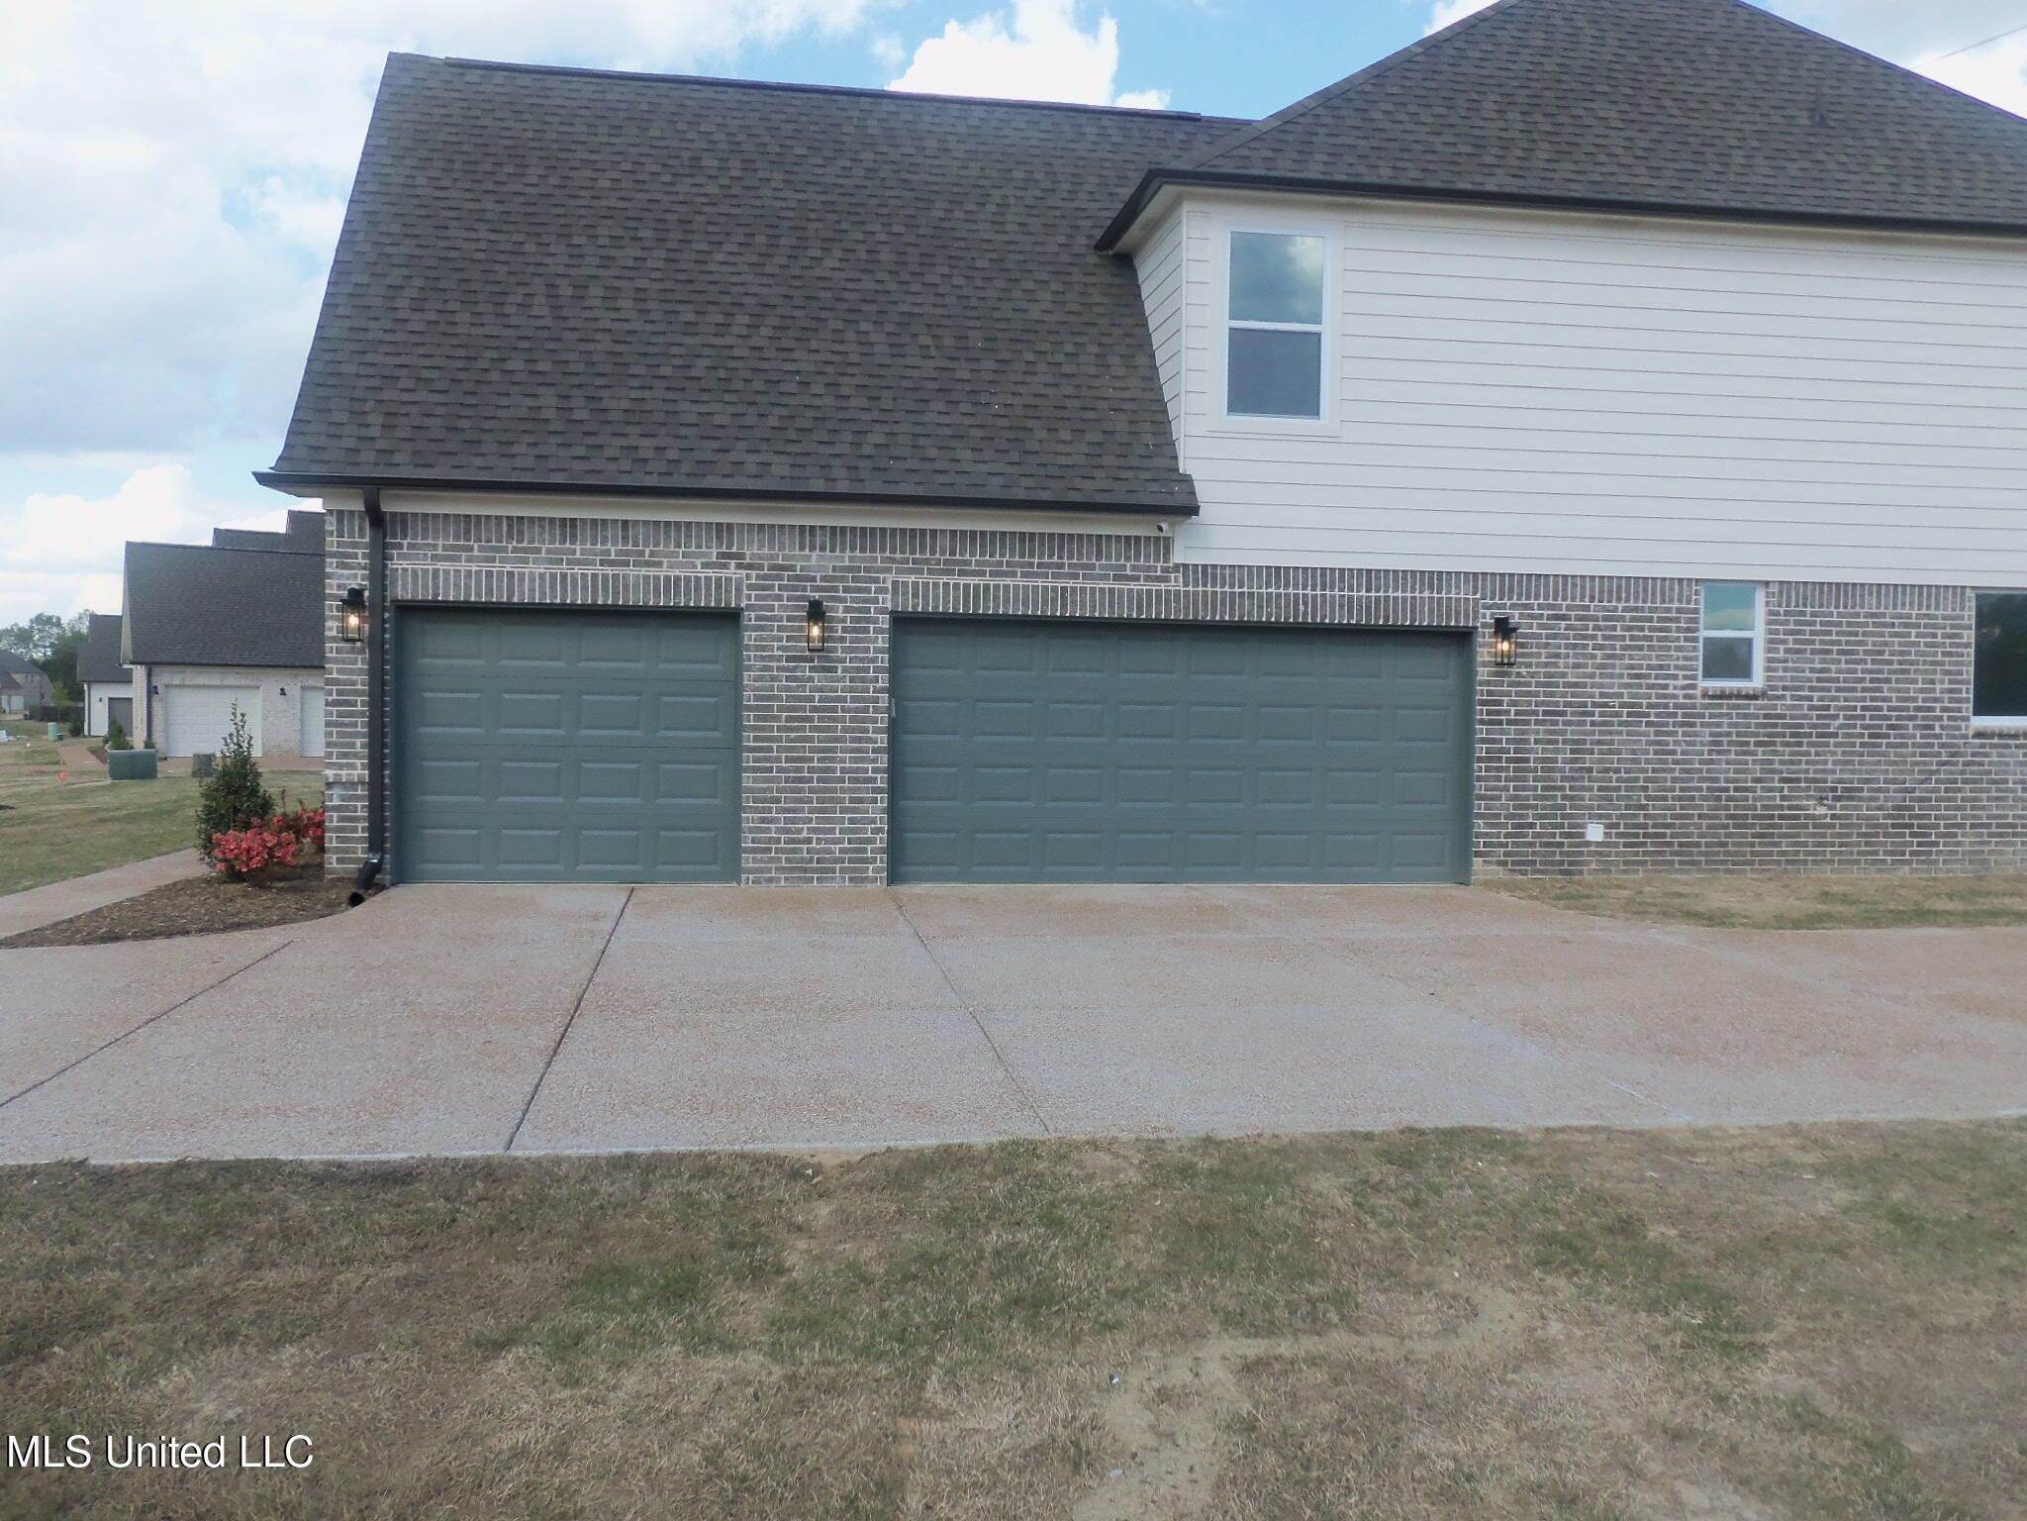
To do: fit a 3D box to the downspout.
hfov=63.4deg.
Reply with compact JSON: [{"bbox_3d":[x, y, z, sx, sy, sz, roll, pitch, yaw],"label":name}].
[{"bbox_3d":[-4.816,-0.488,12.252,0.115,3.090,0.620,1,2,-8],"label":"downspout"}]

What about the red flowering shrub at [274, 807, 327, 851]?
[{"bbox_3d":[-6.092,0.606,14.354,0.640,0.407,0.640,1,2,-8],"label":"red flowering shrub"}]

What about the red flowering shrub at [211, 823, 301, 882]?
[{"bbox_3d":[-5.791,0.706,12.631,0.644,0.424,0.680,1,2,-8],"label":"red flowering shrub"}]

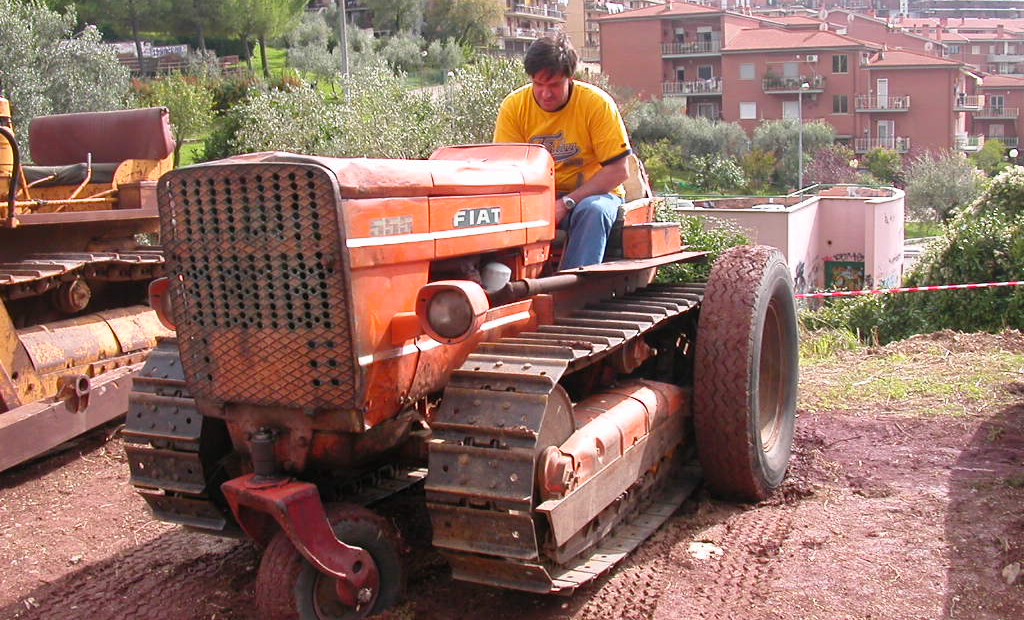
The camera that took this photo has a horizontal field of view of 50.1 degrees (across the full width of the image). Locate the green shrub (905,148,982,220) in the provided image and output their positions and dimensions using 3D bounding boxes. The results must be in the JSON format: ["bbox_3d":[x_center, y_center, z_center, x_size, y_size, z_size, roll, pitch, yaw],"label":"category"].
[{"bbox_3d":[16.992,-4.852,43.000,3.200,2.950,3.000,2,12,22],"label":"green shrub"}]

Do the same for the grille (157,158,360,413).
[{"bbox_3d":[-0.630,-0.049,2.747,0.573,0.637,0.080,3,14,25],"label":"grille"}]

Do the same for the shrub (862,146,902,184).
[{"bbox_3d":[17.941,-6.852,53.000,2.000,2.100,1.900,1,11,18],"label":"shrub"}]

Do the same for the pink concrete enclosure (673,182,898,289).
[{"bbox_3d":[6.401,-0.923,24.794,4.900,3.500,5.600,4,12,28],"label":"pink concrete enclosure"}]

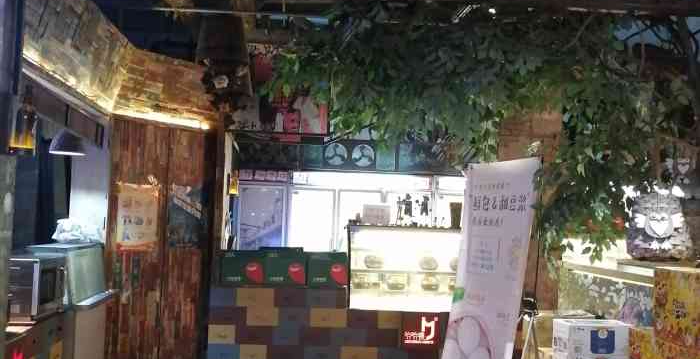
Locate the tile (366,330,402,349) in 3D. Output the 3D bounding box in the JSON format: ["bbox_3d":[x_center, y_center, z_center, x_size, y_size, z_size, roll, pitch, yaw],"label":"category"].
[{"bbox_3d":[0.331,1.568,7.197,0.331,0.181,0.025,2,-3,-5],"label":"tile"}]

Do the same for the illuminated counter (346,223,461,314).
[{"bbox_3d":[0.594,0.909,7.584,1.270,0.840,0.680,2,-3,-5],"label":"illuminated counter"}]

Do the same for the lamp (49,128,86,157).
[{"bbox_3d":[-2.130,-0.287,5.493,0.268,0.201,0.268,2,-3,-5],"label":"lamp"}]

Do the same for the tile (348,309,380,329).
[{"bbox_3d":[0.138,1.393,7.247,0.298,0.190,0.040,2,-4,-2],"label":"tile"}]

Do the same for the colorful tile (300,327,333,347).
[{"bbox_3d":[-0.337,1.561,7.221,0.306,0.184,0.040,2,-4,-2],"label":"colorful tile"}]

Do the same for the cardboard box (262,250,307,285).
[{"bbox_3d":[-0.654,0.877,7.339,0.423,0.363,0.300,2,-3,-5],"label":"cardboard box"}]

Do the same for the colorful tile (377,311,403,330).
[{"bbox_3d":[0.399,1.401,7.242,0.265,0.177,0.030,2,-3,-5],"label":"colorful tile"}]

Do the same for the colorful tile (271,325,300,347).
[{"bbox_3d":[-0.627,1.549,7.212,0.273,0.189,0.040,2,-4,-2],"label":"colorful tile"}]

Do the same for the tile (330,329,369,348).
[{"bbox_3d":[-0.006,1.570,7.231,0.367,0.186,0.040,2,-4,-2],"label":"tile"}]

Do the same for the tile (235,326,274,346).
[{"bbox_3d":[-0.934,1.528,7.126,0.369,0.179,0.030,2,-3,-5],"label":"tile"}]

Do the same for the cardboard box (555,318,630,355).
[{"bbox_3d":[1.268,0.829,3.809,0.328,0.153,0.196,2,-4,-3],"label":"cardboard box"}]

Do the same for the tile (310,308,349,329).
[{"bbox_3d":[-0.212,1.377,7.237,0.370,0.194,0.040,2,-4,-2],"label":"tile"}]

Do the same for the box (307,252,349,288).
[{"bbox_3d":[-0.219,0.914,7.372,0.409,0.320,0.250,2,-3,-5],"label":"box"}]

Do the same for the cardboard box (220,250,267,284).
[{"bbox_3d":[-1.057,0.883,7.305,0.416,0.320,0.250,2,-3,-5],"label":"cardboard box"}]

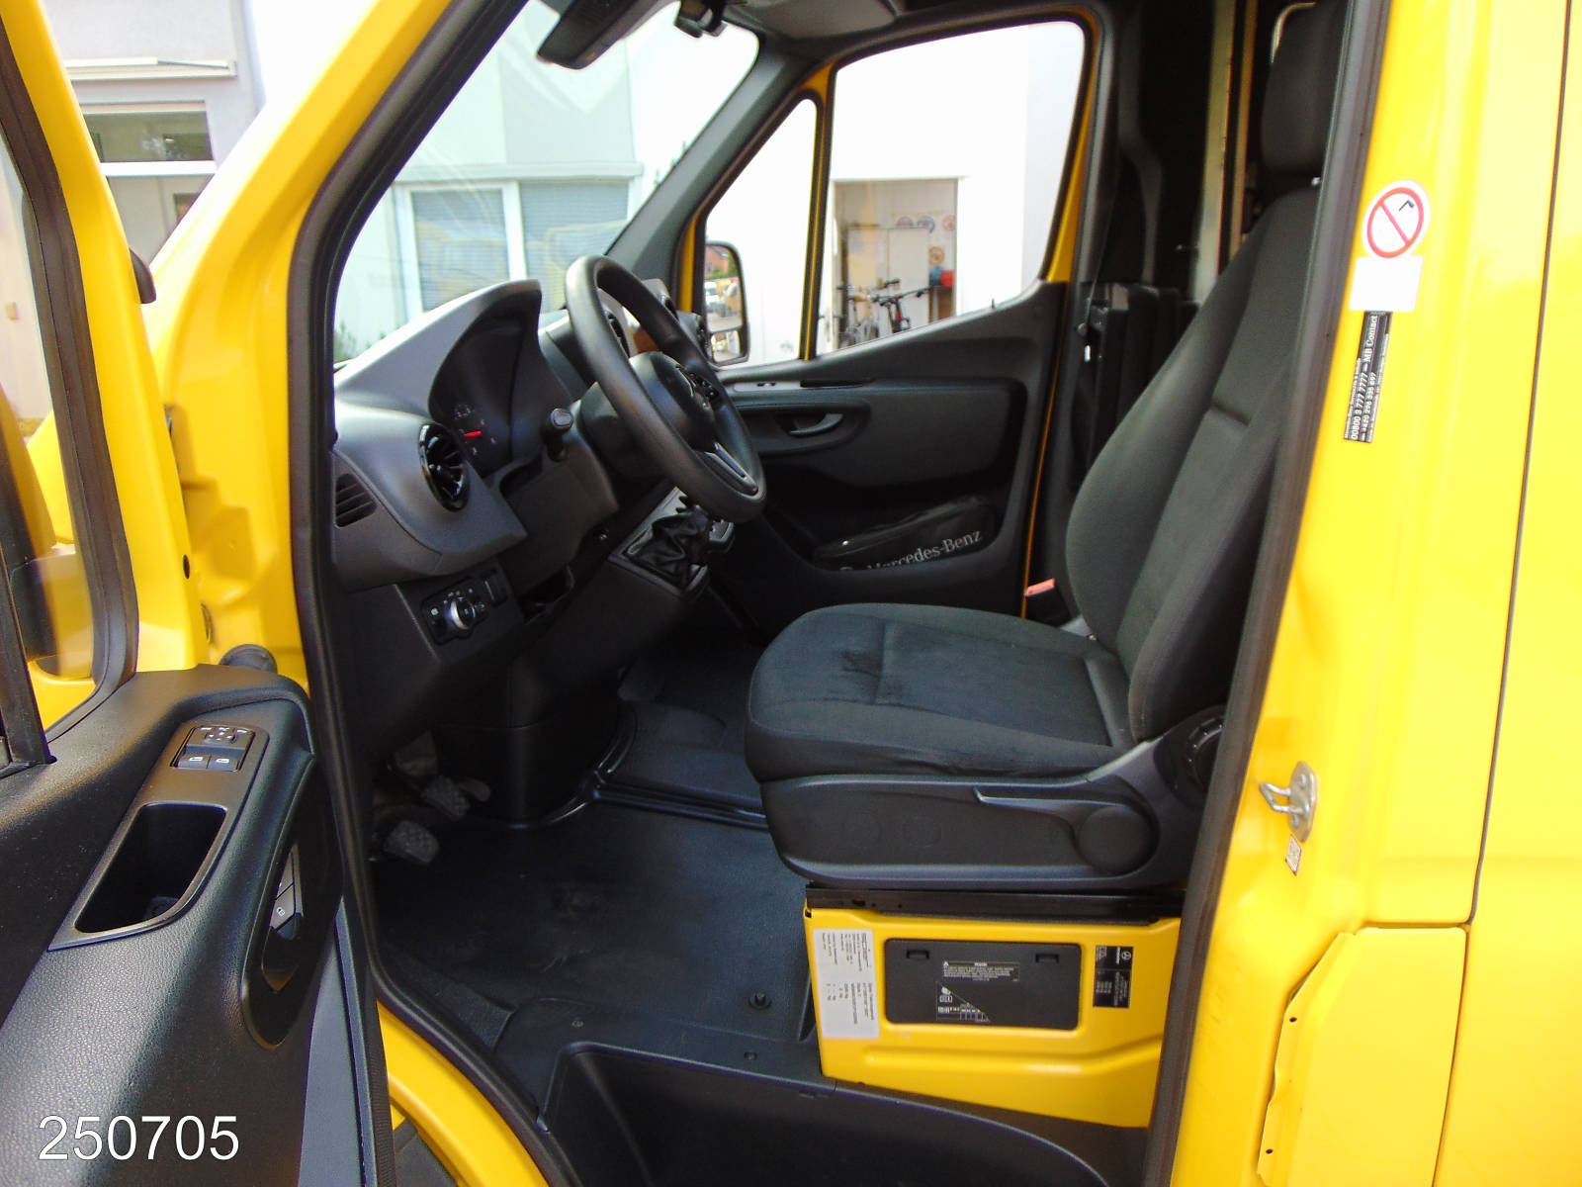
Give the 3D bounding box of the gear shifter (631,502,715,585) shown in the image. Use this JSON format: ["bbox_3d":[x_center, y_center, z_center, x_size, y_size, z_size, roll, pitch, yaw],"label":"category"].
[{"bbox_3d":[-0.184,-0.090,1.822,0.135,0.150,0.125,15,15,3],"label":"gear shifter"}]

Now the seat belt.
[{"bbox_3d":[0.735,-0.670,2.446,0.230,1.060,0.150,0,14,6],"label":"seat belt"}]

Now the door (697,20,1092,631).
[{"bbox_3d":[0.189,-0.514,2.743,0.980,1.500,0.200,0,14,6],"label":"door"}]

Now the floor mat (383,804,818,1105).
[{"bbox_3d":[-0.261,0.464,1.657,0.680,0.050,0.720,6,14,5],"label":"floor mat"}]

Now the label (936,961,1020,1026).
[{"bbox_3d":[0.214,0.461,1.322,0.096,0.075,0.004,0,14,6],"label":"label"}]

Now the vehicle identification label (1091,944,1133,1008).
[{"bbox_3d":[0.367,0.436,1.299,0.042,0.075,0.004,0,14,6],"label":"vehicle identification label"}]

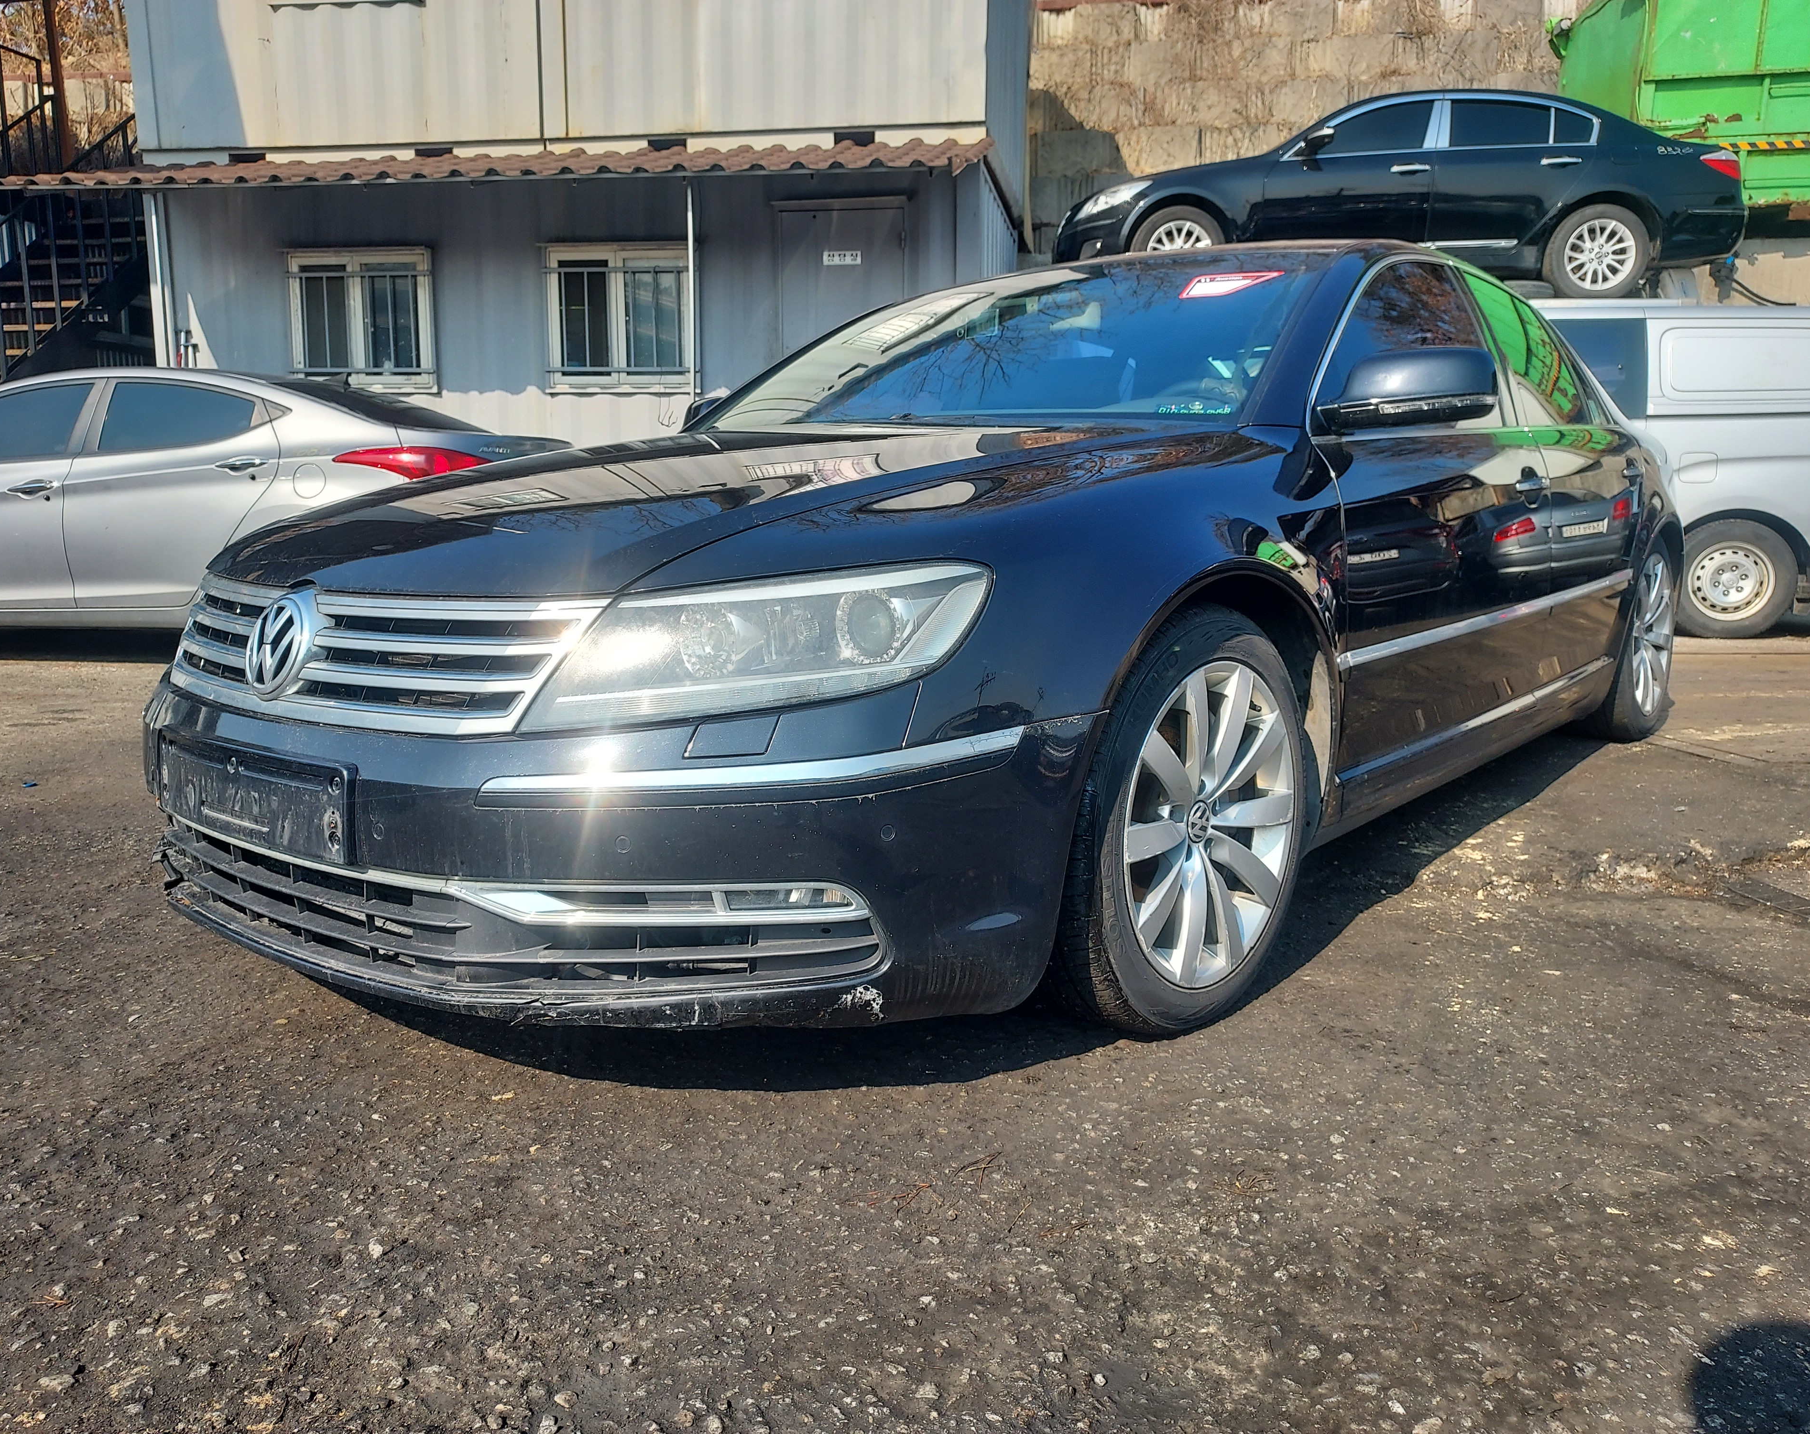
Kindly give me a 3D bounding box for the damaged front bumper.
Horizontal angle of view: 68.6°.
[{"bbox_3d":[-0.690,0.102,2.119,1.880,0.460,0.710,8,14,40],"label":"damaged front bumper"}]

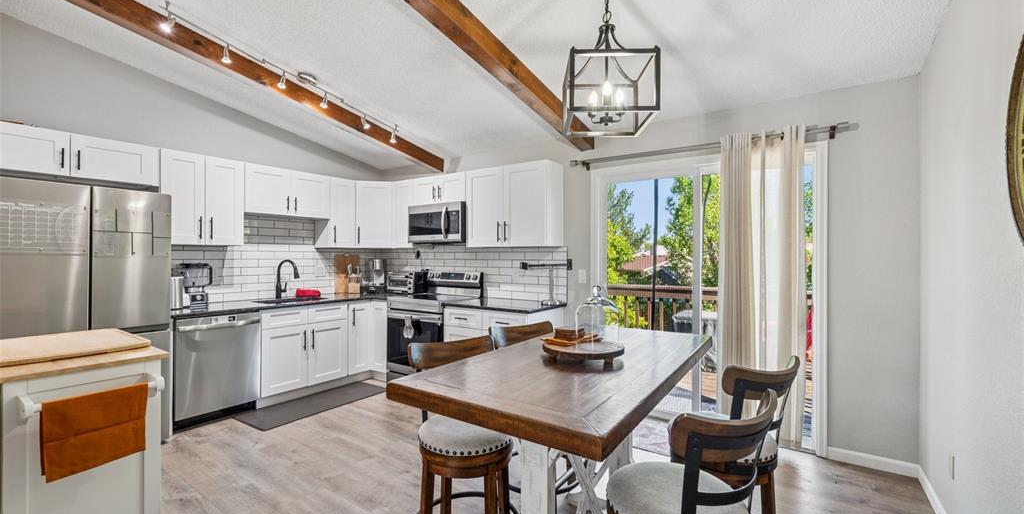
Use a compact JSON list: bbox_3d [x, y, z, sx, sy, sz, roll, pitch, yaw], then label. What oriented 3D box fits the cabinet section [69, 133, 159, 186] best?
[{"bbox_3d":[-3.059,-0.708,3.265,0.315,0.298,0.494,0,0,35],"label":"cabinet section"}]

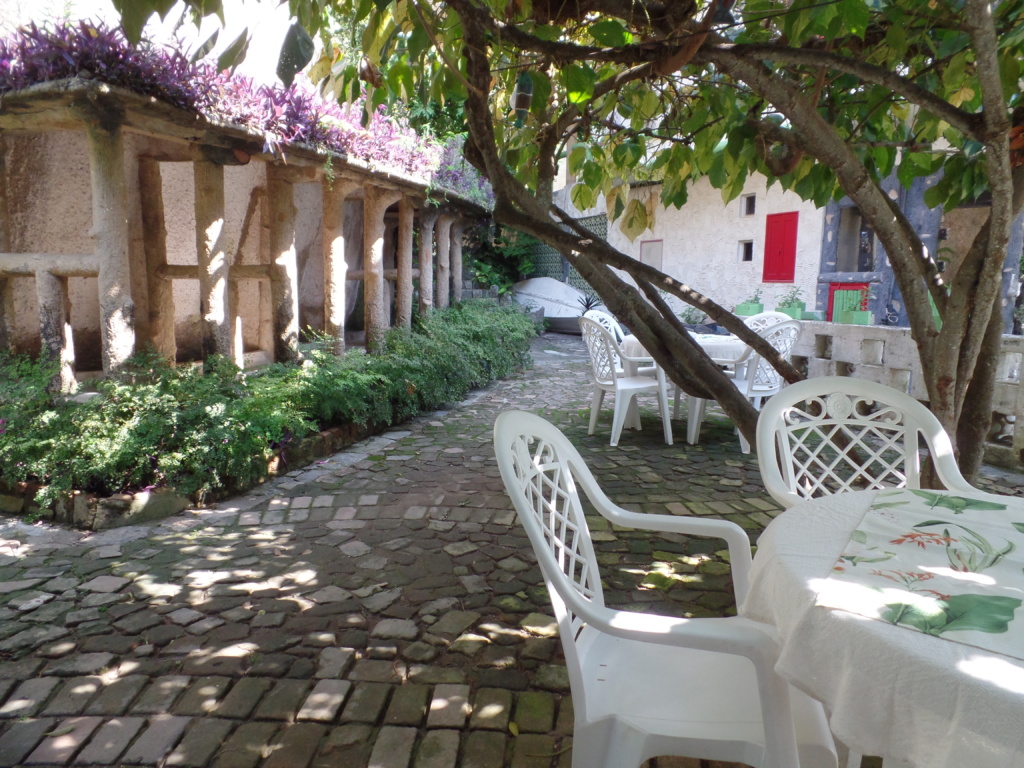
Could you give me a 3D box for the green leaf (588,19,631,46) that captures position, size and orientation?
[{"bbox_3d":[0.444,-1.601,3.100,0.190,0.130,0.070,2,9,7],"label":"green leaf"}]

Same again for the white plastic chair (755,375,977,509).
[{"bbox_3d":[0.886,0.462,1.602,0.547,0.893,0.561,0,9,-5],"label":"white plastic chair"}]

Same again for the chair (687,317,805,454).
[{"bbox_3d":[1.658,-0.007,4.746,0.547,0.893,0.561,-5,10,-34],"label":"chair"}]

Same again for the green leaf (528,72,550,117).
[{"bbox_3d":[0.136,-1.494,3.500,0.130,0.230,0.060,0,9,0],"label":"green leaf"}]

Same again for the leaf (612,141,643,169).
[{"bbox_3d":[0.611,-1.214,3.600,0.155,0.145,0.060,2,9,9],"label":"leaf"}]

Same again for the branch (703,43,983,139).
[{"bbox_3d":[1.797,-1.596,3.700,1.530,0.520,0.350,0,9,0],"label":"branch"}]

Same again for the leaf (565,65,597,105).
[{"bbox_3d":[0.322,-1.409,3.200,0.150,0.185,0.060,1,9,5],"label":"leaf"}]

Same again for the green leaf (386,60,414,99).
[{"bbox_3d":[-0.574,-1.566,3.500,0.140,0.190,0.070,-1,9,-9],"label":"green leaf"}]

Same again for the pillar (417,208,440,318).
[{"bbox_3d":[-1.387,-1.985,11.300,0.340,1.880,0.360,0,9,0],"label":"pillar"}]

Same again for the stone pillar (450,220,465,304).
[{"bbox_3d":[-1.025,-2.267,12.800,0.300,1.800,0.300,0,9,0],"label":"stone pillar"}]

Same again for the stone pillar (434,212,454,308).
[{"bbox_3d":[-1.190,-2.108,12.000,0.320,1.820,0.340,0,9,0],"label":"stone pillar"}]

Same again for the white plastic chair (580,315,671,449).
[{"bbox_3d":[0.797,-0.038,4.882,0.561,0.893,0.547,-2,9,-16],"label":"white plastic chair"}]

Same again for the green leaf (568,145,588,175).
[{"bbox_3d":[0.391,-1.320,4.000,0.115,0.175,0.060,0,9,0],"label":"green leaf"}]

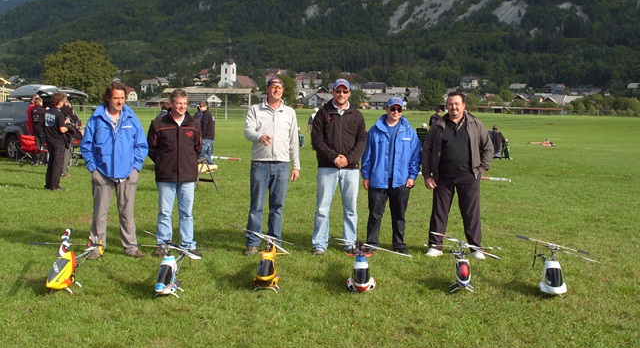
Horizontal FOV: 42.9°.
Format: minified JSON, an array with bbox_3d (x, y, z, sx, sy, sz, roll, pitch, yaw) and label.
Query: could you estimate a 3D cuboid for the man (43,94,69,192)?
[{"bbox_3d":[-4.909,-0.612,15.126,0.550,1.800,0.420,4,6,35],"label":"man"}]

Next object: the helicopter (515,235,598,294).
[{"bbox_3d":[1.970,0.788,6.992,0.550,0.410,1.250,0,5,6],"label":"helicopter"}]

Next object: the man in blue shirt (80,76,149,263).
[{"bbox_3d":[-2.132,-0.046,8.386,0.680,1.810,0.400,-1,5,-14],"label":"man in blue shirt"}]

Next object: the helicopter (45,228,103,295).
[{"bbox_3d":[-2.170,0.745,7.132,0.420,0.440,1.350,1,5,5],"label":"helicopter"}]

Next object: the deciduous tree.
[{"bbox_3d":[-49.900,-20.098,169.393,15.800,14.800,15.800,-1,5,-16],"label":"deciduous tree"}]

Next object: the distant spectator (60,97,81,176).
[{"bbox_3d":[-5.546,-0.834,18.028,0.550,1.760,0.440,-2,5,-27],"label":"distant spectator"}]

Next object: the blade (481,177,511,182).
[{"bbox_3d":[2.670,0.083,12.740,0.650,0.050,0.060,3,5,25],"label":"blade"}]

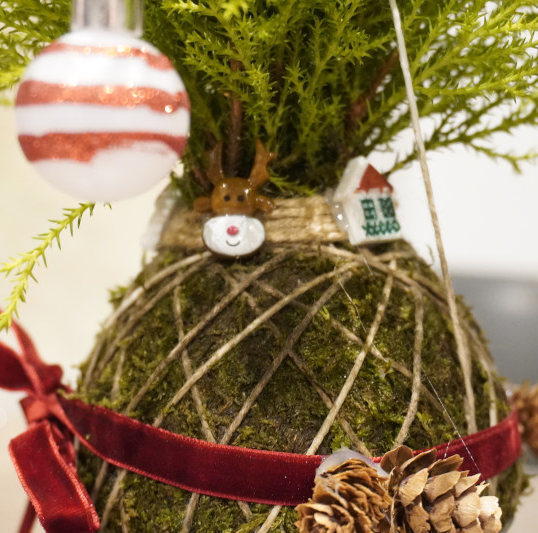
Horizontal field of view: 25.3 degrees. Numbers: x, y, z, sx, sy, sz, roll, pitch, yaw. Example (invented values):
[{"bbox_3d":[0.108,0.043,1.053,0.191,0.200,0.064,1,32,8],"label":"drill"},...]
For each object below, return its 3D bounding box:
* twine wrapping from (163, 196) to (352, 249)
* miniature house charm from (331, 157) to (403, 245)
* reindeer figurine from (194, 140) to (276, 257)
[{"bbox_3d":[0.001,-0.012,0.322,0.060,0.011,0.060,-3,5,0],"label":"twine wrapping"},{"bbox_3d":[0.024,-0.016,0.294,0.013,0.020,0.007,-10,0,-36],"label":"miniature house charm"},{"bbox_3d":[-0.008,-0.016,0.288,0.019,0.028,0.009,0,-3,8],"label":"reindeer figurine"}]

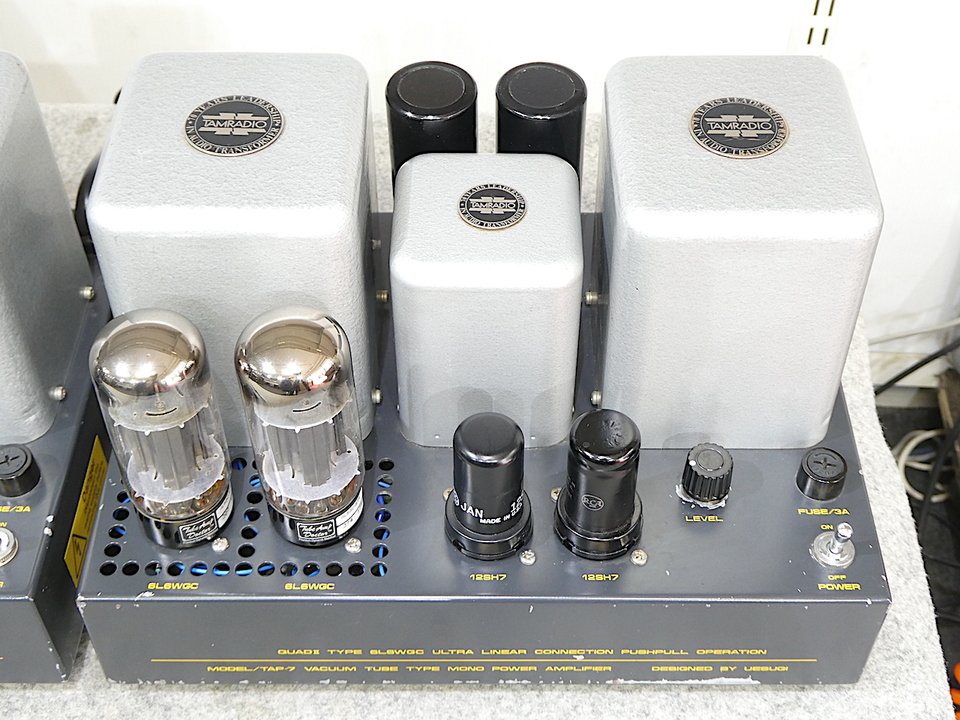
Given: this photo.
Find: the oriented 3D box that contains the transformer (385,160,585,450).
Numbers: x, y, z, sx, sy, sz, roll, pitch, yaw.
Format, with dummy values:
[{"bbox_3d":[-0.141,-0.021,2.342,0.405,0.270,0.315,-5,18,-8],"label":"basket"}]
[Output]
[{"bbox_3d":[0.003,-0.023,0.488,0.067,0.094,0.067,0,47,0],"label":"transformer"}]

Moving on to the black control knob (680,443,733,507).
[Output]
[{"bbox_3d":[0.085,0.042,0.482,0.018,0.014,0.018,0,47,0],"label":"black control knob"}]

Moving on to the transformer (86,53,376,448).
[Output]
[{"bbox_3d":[-0.085,-0.042,0.490,0.089,0.118,0.095,0,47,0],"label":"transformer"}]

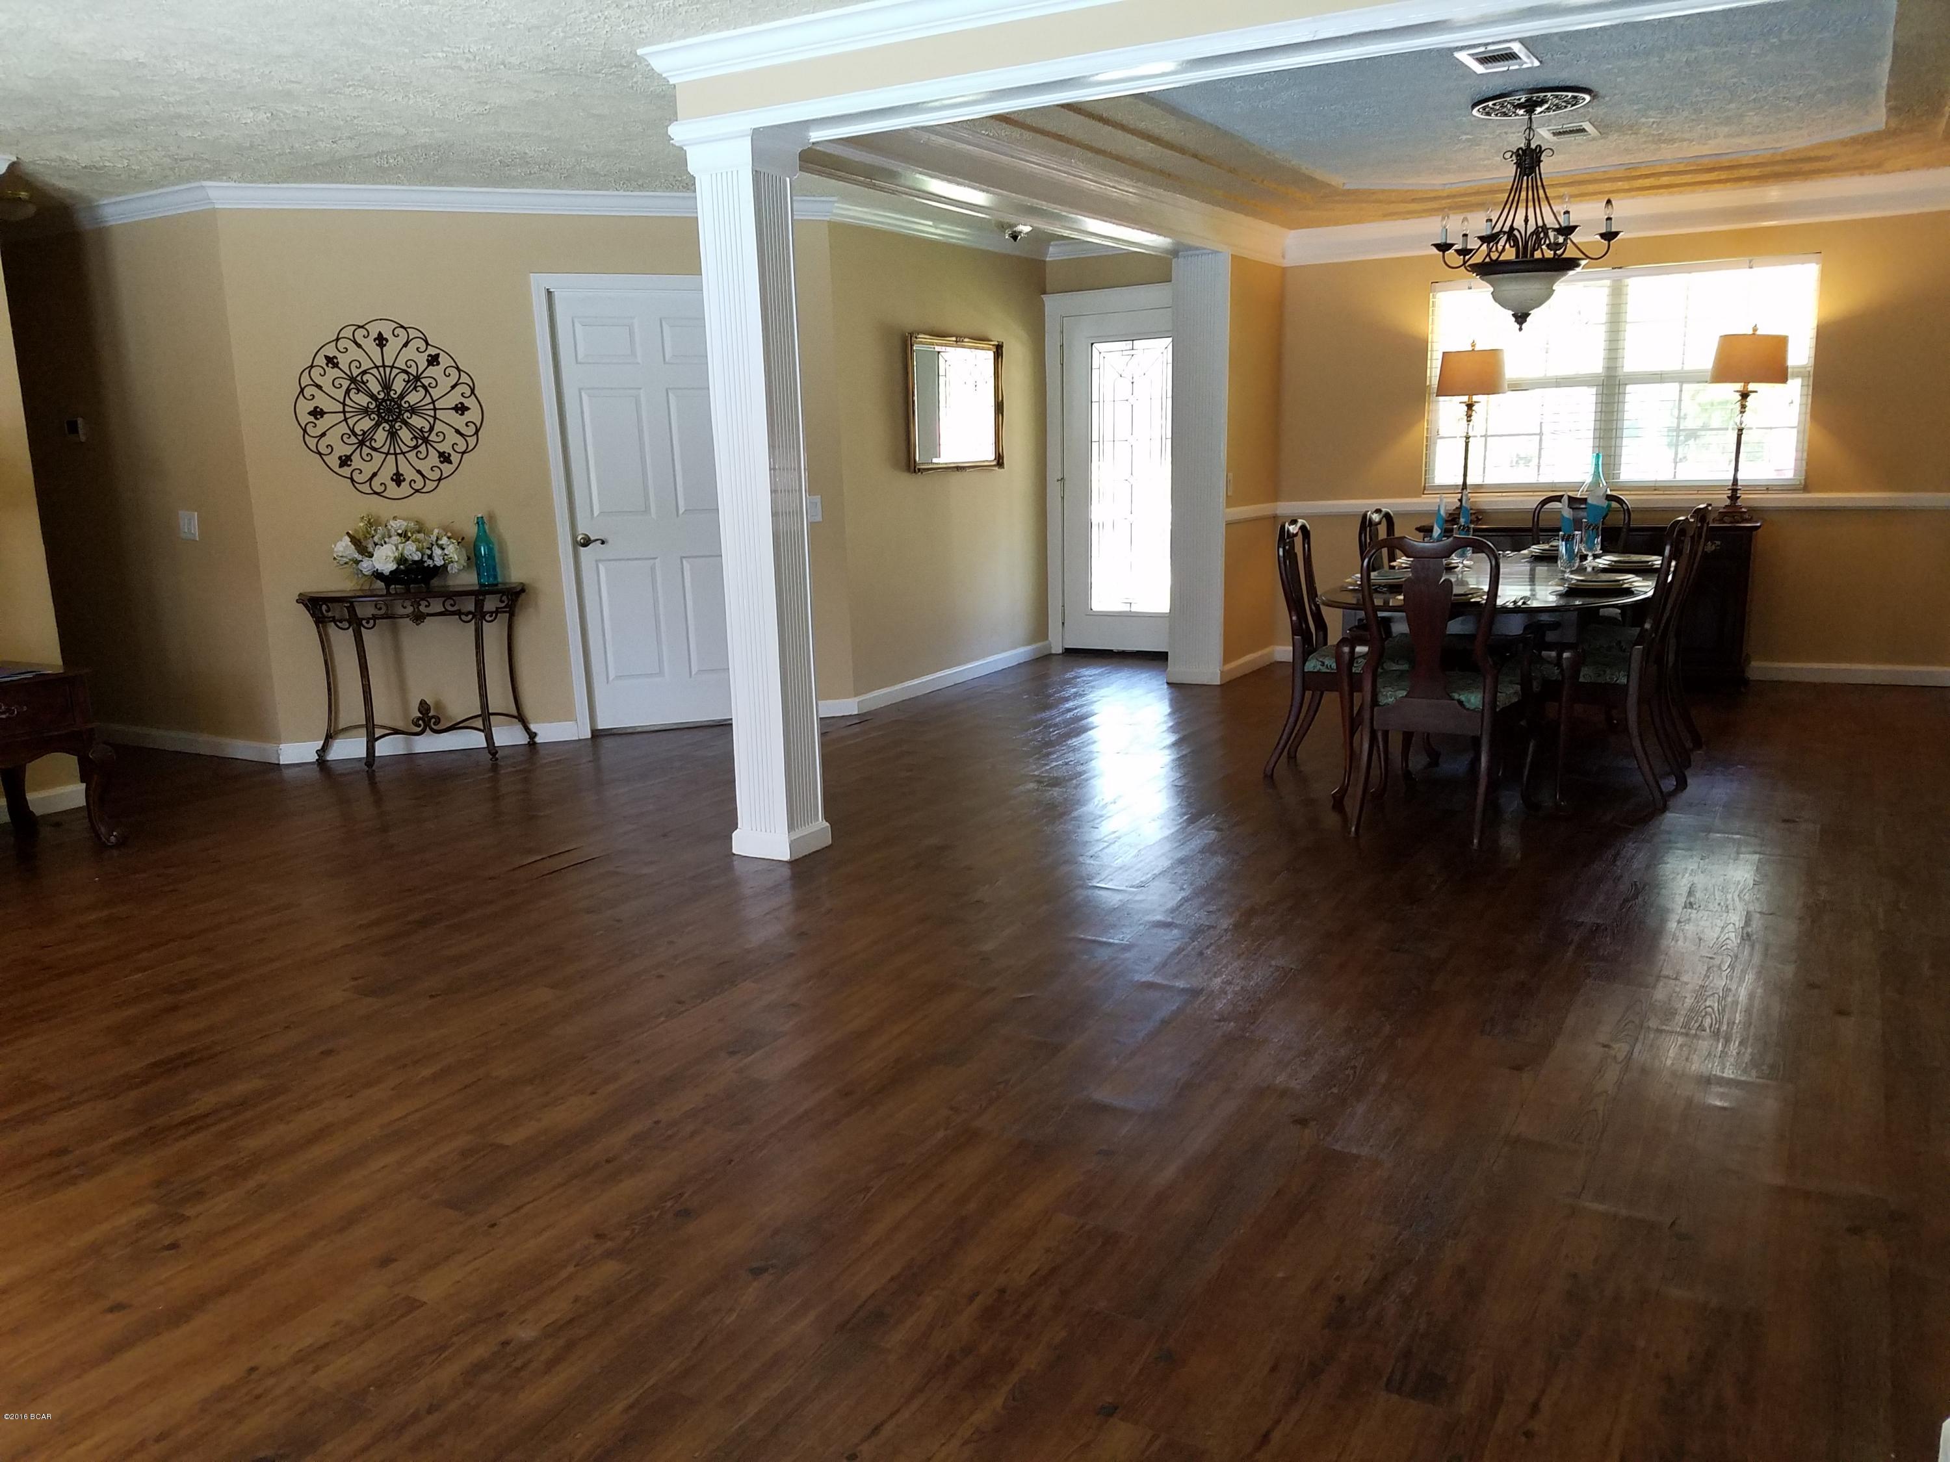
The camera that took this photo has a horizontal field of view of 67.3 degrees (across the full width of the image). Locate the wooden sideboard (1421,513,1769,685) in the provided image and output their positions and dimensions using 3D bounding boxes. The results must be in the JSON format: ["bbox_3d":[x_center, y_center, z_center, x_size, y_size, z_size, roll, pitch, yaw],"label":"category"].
[{"bbox_3d":[3.102,-0.652,7.506,1.580,0.825,0.430,5,13,30],"label":"wooden sideboard"}]

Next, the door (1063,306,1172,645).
[{"bbox_3d":[0.960,-1.488,8.886,0.910,2.030,0.050,4,12,28],"label":"door"}]

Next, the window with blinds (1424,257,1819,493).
[{"bbox_3d":[3.304,-1.811,7.617,1.840,1.135,0.100,4,12,28],"label":"window with blinds"}]

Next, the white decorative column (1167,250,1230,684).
[{"bbox_3d":[1.197,-1.356,7.739,0.285,2.220,0.190,5,13,30],"label":"white decorative column"}]

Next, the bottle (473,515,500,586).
[{"bbox_3d":[-2.183,-0.805,6.535,0.090,0.315,0.090,-5,11,-16],"label":"bottle"}]

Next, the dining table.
[{"bbox_3d":[2.042,-0.231,5.766,1.140,0.745,2.250,4,12,28],"label":"dining table"}]

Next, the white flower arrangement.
[{"bbox_3d":[-2.477,-0.767,6.326,0.550,0.330,0.340,-5,12,-16],"label":"white flower arrangement"}]

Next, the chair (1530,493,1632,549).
[{"bbox_3d":[2.750,-0.577,6.784,0.540,0.980,0.620,5,13,30],"label":"chair"}]

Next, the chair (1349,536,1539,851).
[{"bbox_3d":[1.565,-0.170,4.926,0.540,0.980,0.620,4,13,28],"label":"chair"}]

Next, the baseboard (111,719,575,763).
[{"bbox_3d":[-3.112,0.057,6.837,2.470,0.083,0.540,-1,11,6],"label":"baseboard"}]

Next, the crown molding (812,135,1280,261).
[{"bbox_3d":[0.648,-2.260,6.247,0.120,0.200,4.300,5,13,30],"label":"crown molding"}]

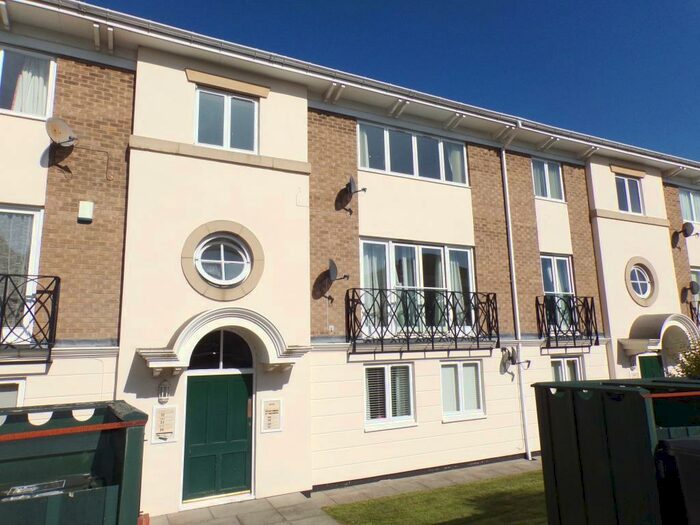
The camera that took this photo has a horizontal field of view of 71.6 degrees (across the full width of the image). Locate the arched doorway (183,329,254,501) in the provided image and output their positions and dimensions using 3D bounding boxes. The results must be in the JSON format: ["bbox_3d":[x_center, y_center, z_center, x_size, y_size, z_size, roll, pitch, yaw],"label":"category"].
[{"bbox_3d":[-2.150,2.471,8.070,1.172,2.720,0.173,4,-11,-26],"label":"arched doorway"}]

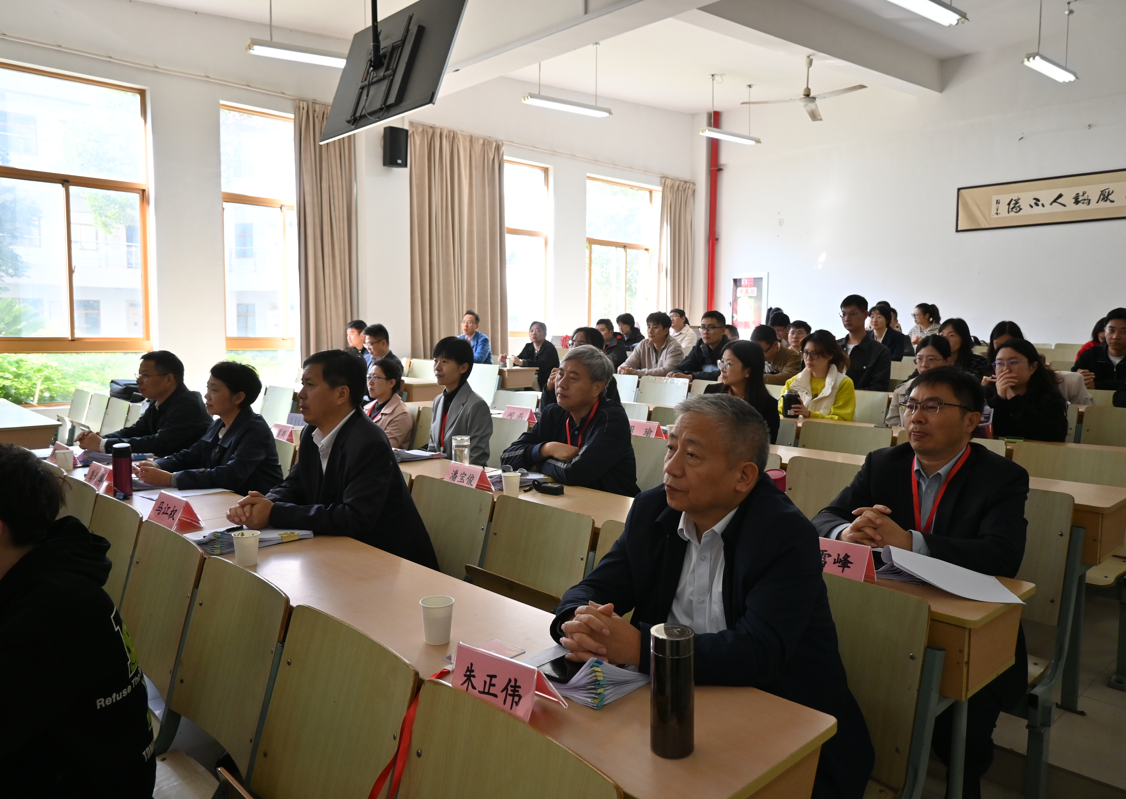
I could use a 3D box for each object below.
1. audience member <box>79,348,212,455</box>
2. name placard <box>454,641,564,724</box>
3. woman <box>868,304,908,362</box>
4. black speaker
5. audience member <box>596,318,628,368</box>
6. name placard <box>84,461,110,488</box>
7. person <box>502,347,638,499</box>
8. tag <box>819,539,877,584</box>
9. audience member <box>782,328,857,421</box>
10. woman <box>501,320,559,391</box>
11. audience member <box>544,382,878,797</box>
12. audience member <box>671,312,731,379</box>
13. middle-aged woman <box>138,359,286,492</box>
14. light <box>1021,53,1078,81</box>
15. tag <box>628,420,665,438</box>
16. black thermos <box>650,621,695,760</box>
[{"bbox_3d":[-2.013,0.377,3.983,0.720,1.250,0.530,-4,7,-43],"label":"audience member"},{"bbox_3d":[-0.110,0.485,1.391,0.200,0.090,0.102,4,6,38],"label":"name placard"},{"bbox_3d":[2.925,-0.261,7.370,0.650,1.200,0.490,-4,7,-43],"label":"woman"},{"bbox_3d":[-1.954,-2.952,9.343,0.260,0.440,0.220,-3,6,-35],"label":"black speaker"},{"bbox_3d":[0.454,-0.325,9.100,0.750,1.190,0.520,-5,7,-44],"label":"audience member"},{"bbox_3d":[-1.787,0.298,3.116,0.200,0.090,0.100,5,7,42],"label":"name placard"},{"bbox_3d":[0.001,0.419,3.330,0.660,1.300,0.600,-4,7,-43],"label":"person"},{"bbox_3d":[0.714,0.416,2.106,0.080,0.090,0.200,-4,7,-42],"label":"tag"},{"bbox_3d":[1.419,0.227,4.669,0.630,1.271,0.480,-4,7,-43],"label":"audience member"},{"bbox_3d":[-0.374,-0.184,8.073,0.740,1.220,0.520,-4,7,-43],"label":"woman"},{"bbox_3d":[0.286,0.596,1.624,0.700,1.230,0.570,-3,6,-37],"label":"audience member"},{"bbox_3d":[1.246,-0.088,6.524,0.680,1.265,0.520,-4,7,-43],"label":"audience member"},{"bbox_3d":[-1.385,0.446,3.328,0.680,1.225,0.500,-4,7,-43],"label":"middle-aged woman"},{"bbox_3d":[5.028,-3.428,8.258,1.220,0.090,0.200,-9,10,-43],"label":"light"},{"bbox_3d":[0.415,0.156,4.105,0.200,0.090,0.092,5,7,44],"label":"tag"},{"bbox_3d":[0.166,0.441,1.212,0.063,0.184,0.063,0,5,0],"label":"black thermos"}]

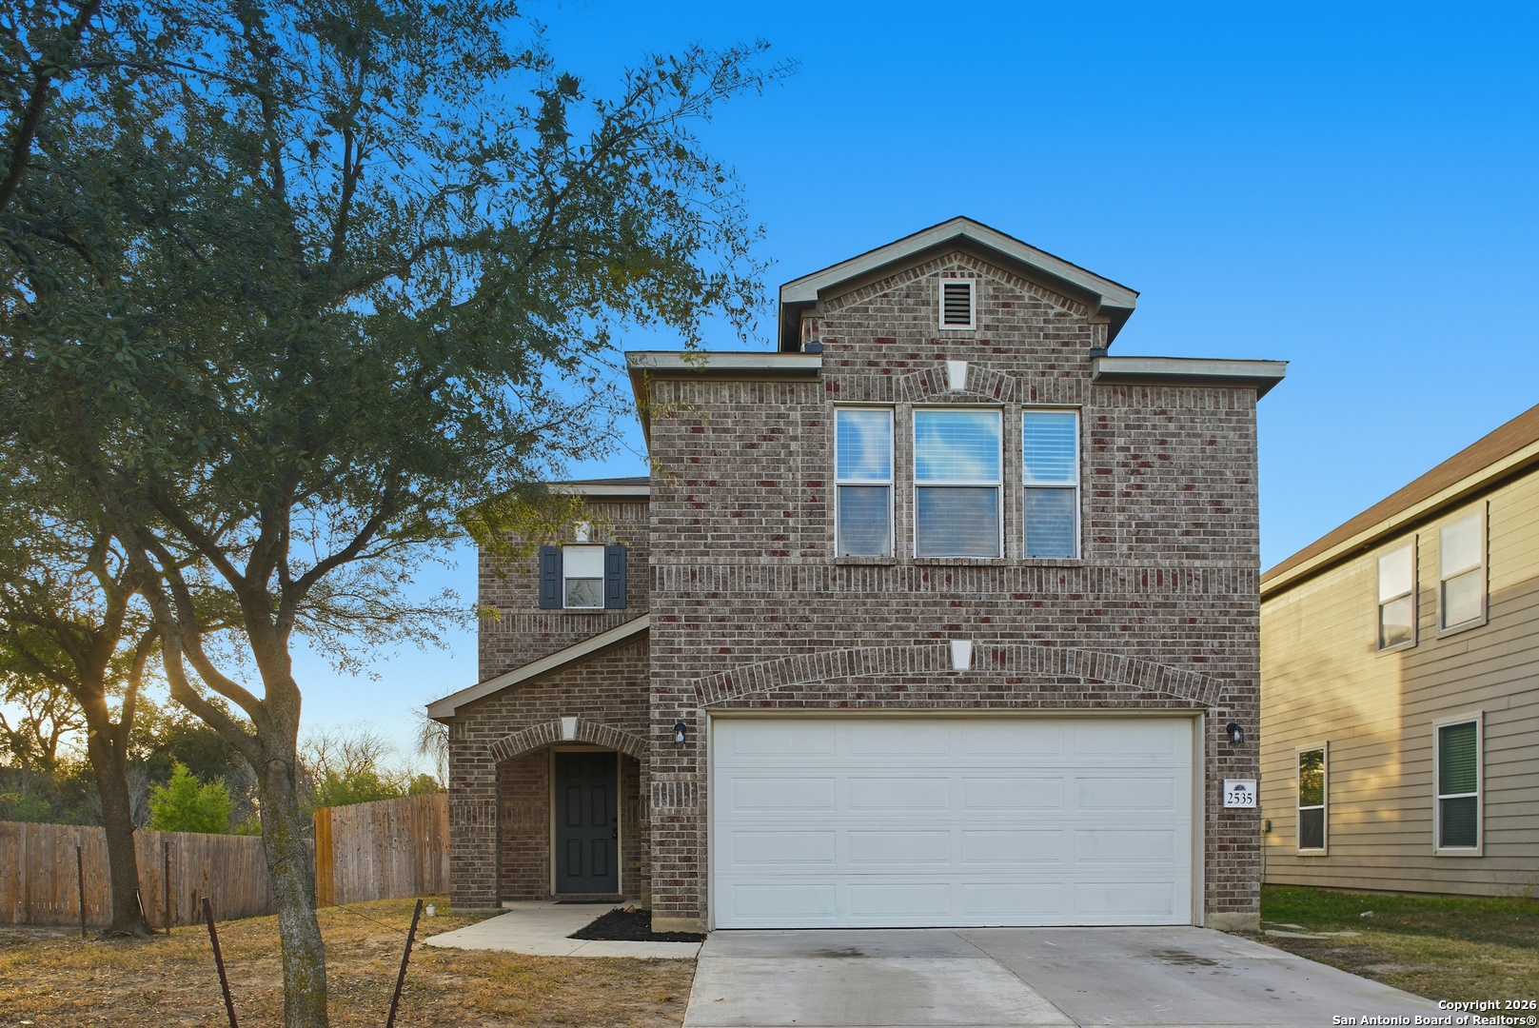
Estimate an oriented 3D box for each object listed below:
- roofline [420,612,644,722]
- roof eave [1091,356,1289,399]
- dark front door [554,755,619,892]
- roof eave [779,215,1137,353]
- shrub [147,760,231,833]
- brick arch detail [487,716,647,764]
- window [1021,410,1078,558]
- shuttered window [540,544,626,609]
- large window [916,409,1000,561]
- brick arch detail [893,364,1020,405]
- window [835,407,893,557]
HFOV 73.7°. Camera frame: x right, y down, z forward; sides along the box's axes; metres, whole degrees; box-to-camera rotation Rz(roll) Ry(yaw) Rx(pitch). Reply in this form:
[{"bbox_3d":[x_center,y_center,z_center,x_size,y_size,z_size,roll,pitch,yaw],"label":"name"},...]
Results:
[{"bbox_3d":[-3.017,2.001,13.450,2.850,1.350,0.500,0,-5,-3],"label":"roofline"},{"bbox_3d":[4.347,-1.426,10.680,1.950,0.320,0.500,0,-5,-3],"label":"roof eave"},{"bbox_3d":[-2.697,4.530,15.050,0.960,2.070,0.120,0,-5,-3],"label":"dark front door"},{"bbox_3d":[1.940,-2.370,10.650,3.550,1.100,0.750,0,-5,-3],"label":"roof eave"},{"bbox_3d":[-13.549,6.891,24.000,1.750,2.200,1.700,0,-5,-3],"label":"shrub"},{"bbox_3d":[-2.686,3.014,13.650,2.150,0.620,0.220,0,-5,-3],"label":"brick arch detail"},{"bbox_3d":[2.915,-0.313,10.680,0.600,1.520,0.130,0,-5,-3],"label":"window"},{"bbox_3d":[-2.796,0.941,15.300,1.310,0.970,0.120,0,-5,-3],"label":"shuttered window"},{"bbox_3d":[1.947,-0.317,10.620,0.920,1.520,0.130,0,-5,-3],"label":"large window"},{"bbox_3d":[1.961,-1.345,10.630,1.320,0.420,0.130,0,-5,-3],"label":"brick arch detail"},{"bbox_3d":[0.973,-0.322,10.580,0.600,1.520,0.130,0,-5,-3],"label":"window"}]

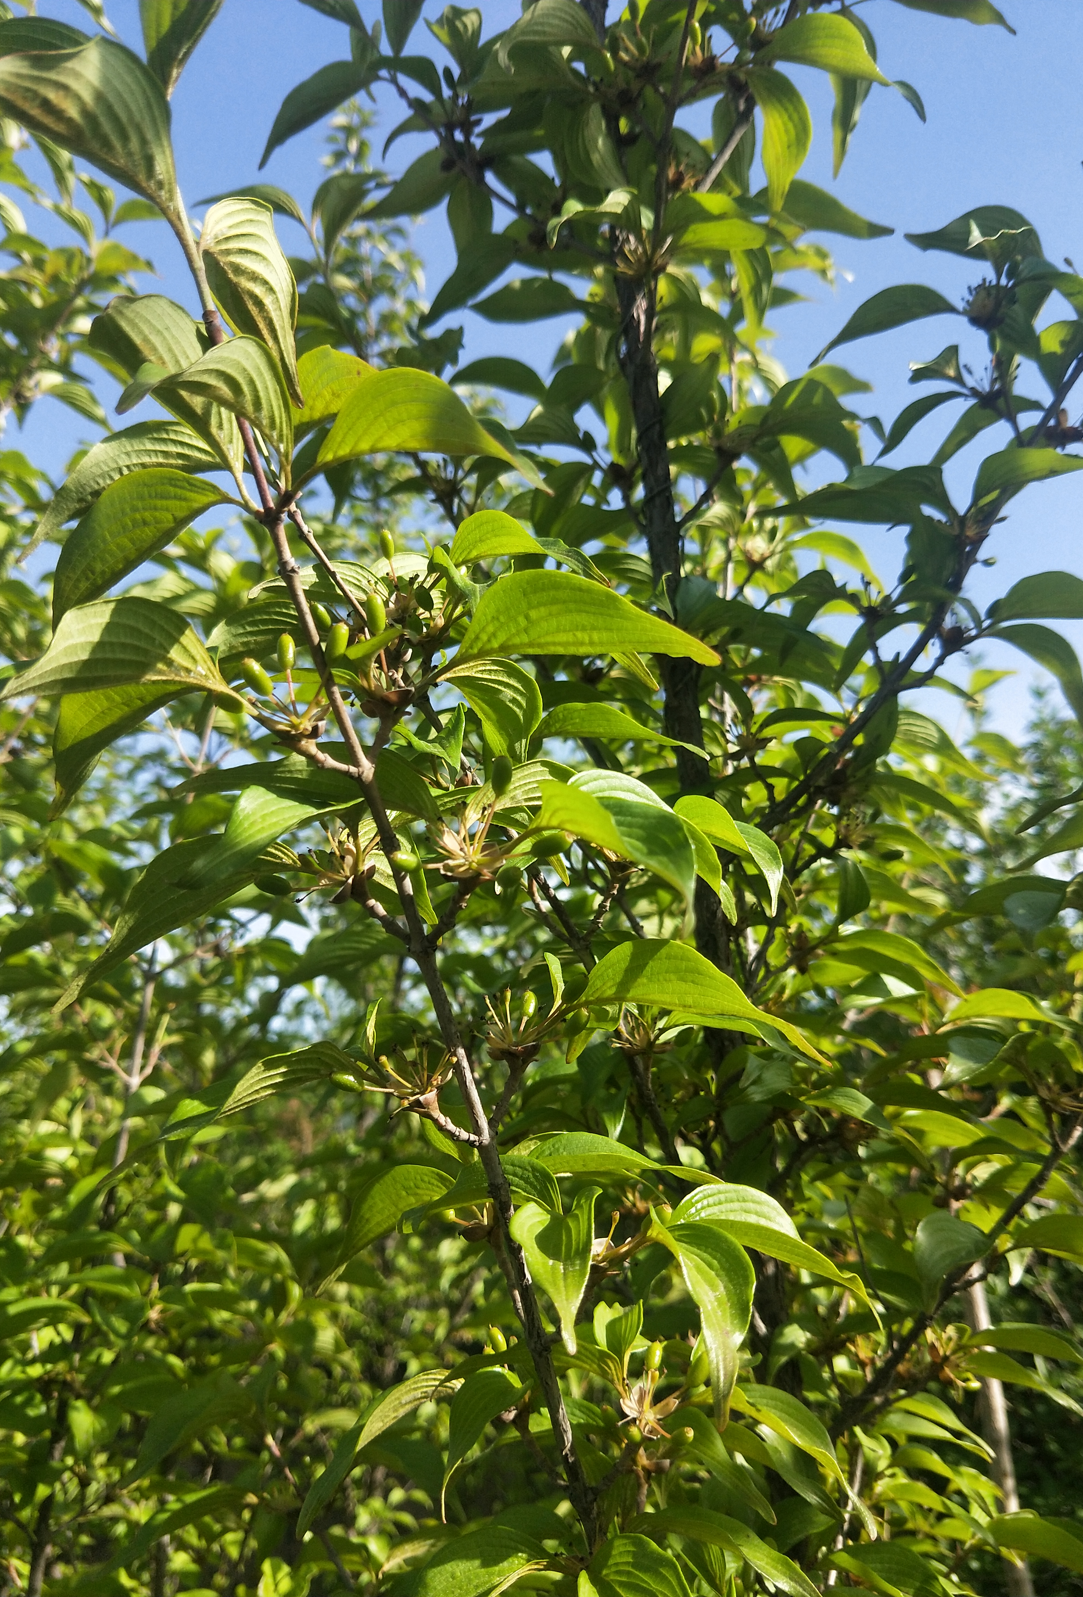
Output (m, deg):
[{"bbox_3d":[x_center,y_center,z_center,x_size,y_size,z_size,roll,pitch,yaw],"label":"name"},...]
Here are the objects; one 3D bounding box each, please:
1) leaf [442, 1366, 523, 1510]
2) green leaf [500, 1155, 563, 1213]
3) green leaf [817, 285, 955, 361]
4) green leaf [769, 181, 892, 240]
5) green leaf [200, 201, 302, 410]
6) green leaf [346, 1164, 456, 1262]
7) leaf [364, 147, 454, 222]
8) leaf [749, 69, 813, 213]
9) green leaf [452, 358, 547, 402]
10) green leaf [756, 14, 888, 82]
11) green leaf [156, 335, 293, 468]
[{"bbox_3d":[-0.026,0.271,0.490,0.030,0.065,0.016,22,-11,39],"label":"leaf"},{"bbox_3d":[-0.006,0.153,0.460,0.033,0.022,0.024,25,-6,-6],"label":"green leaf"},{"bbox_3d":[0.206,-0.290,0.700,0.088,0.020,0.037,-20,-32,17],"label":"green leaf"},{"bbox_3d":[0.164,-0.337,0.660,0.070,0.020,0.029,16,-18,0],"label":"green leaf"},{"bbox_3d":[-0.094,-0.161,0.375,0.024,0.064,0.030,-21,-13,-18],"label":"green leaf"},{"bbox_3d":[-0.060,0.173,0.480,0.058,0.030,0.026,-31,-12,6],"label":"green leaf"},{"bbox_3d":[-0.073,-0.346,0.650,0.060,0.021,0.030,-37,-17,-6],"label":"leaf"},{"bbox_3d":[0.125,-0.342,0.600,0.034,0.081,0.018,0,-9,-36],"label":"leaf"},{"bbox_3d":[-0.025,-0.243,0.670,0.054,0.018,0.027,6,-13,-12],"label":"green leaf"},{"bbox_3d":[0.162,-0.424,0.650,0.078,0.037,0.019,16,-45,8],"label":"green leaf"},{"bbox_3d":[-0.107,-0.134,0.390,0.036,0.032,0.052,9,-14,47],"label":"green leaf"}]

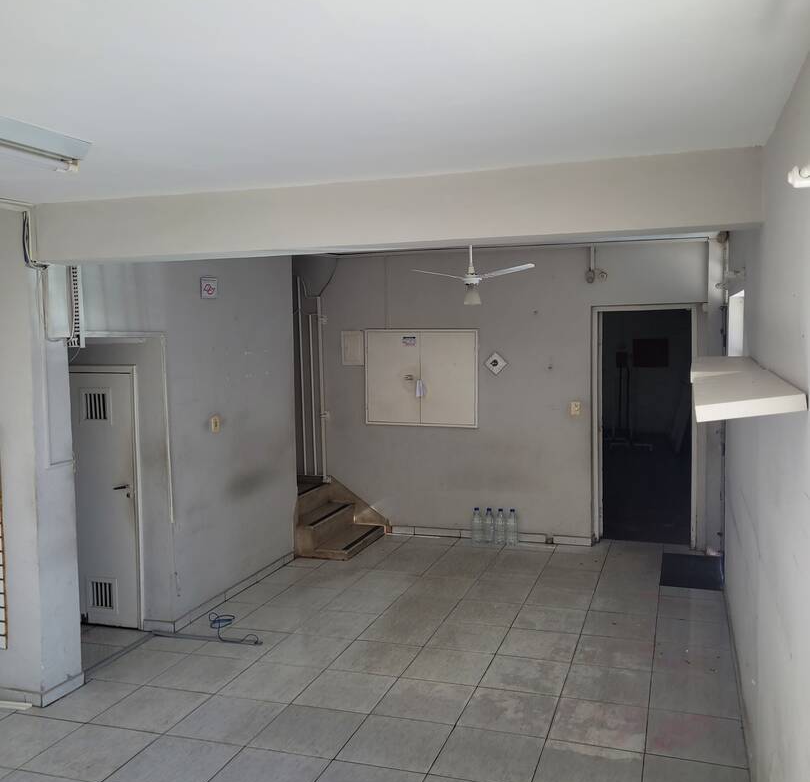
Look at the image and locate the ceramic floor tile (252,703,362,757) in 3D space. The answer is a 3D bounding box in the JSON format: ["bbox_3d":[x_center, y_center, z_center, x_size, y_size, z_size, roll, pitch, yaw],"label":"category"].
[{"bbox_3d":[-0.469,1.675,3.997,0.450,0.010,0.450,0,4,19],"label":"ceramic floor tile"}]

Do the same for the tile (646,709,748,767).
[{"bbox_3d":[1.385,1.637,3.864,0.437,0.010,0.451,0,4,19],"label":"tile"}]

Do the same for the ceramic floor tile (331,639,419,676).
[{"bbox_3d":[-0.177,1.593,4.813,0.445,0.010,0.445,0,4,19],"label":"ceramic floor tile"}]

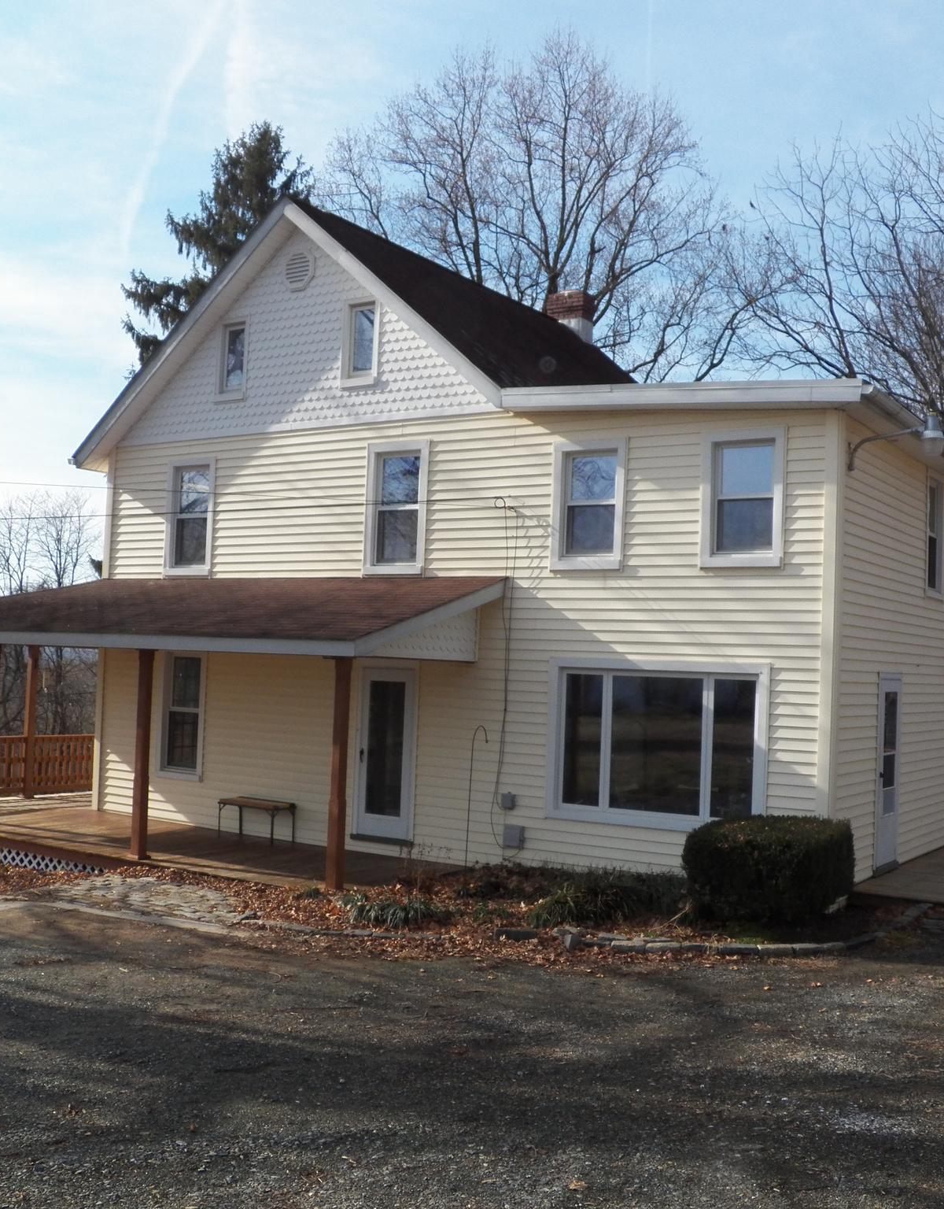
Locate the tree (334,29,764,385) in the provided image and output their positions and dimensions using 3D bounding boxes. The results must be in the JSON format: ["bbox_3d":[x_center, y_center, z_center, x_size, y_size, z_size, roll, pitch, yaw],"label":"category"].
[{"bbox_3d":[1.505,-4.997,32.551,11.300,19.137,11.300,0,-3,33],"label":"tree"}]

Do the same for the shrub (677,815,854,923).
[{"bbox_3d":[2.749,2.469,12.131,1.330,0.870,1.100,0,-3,33],"label":"shrub"}]

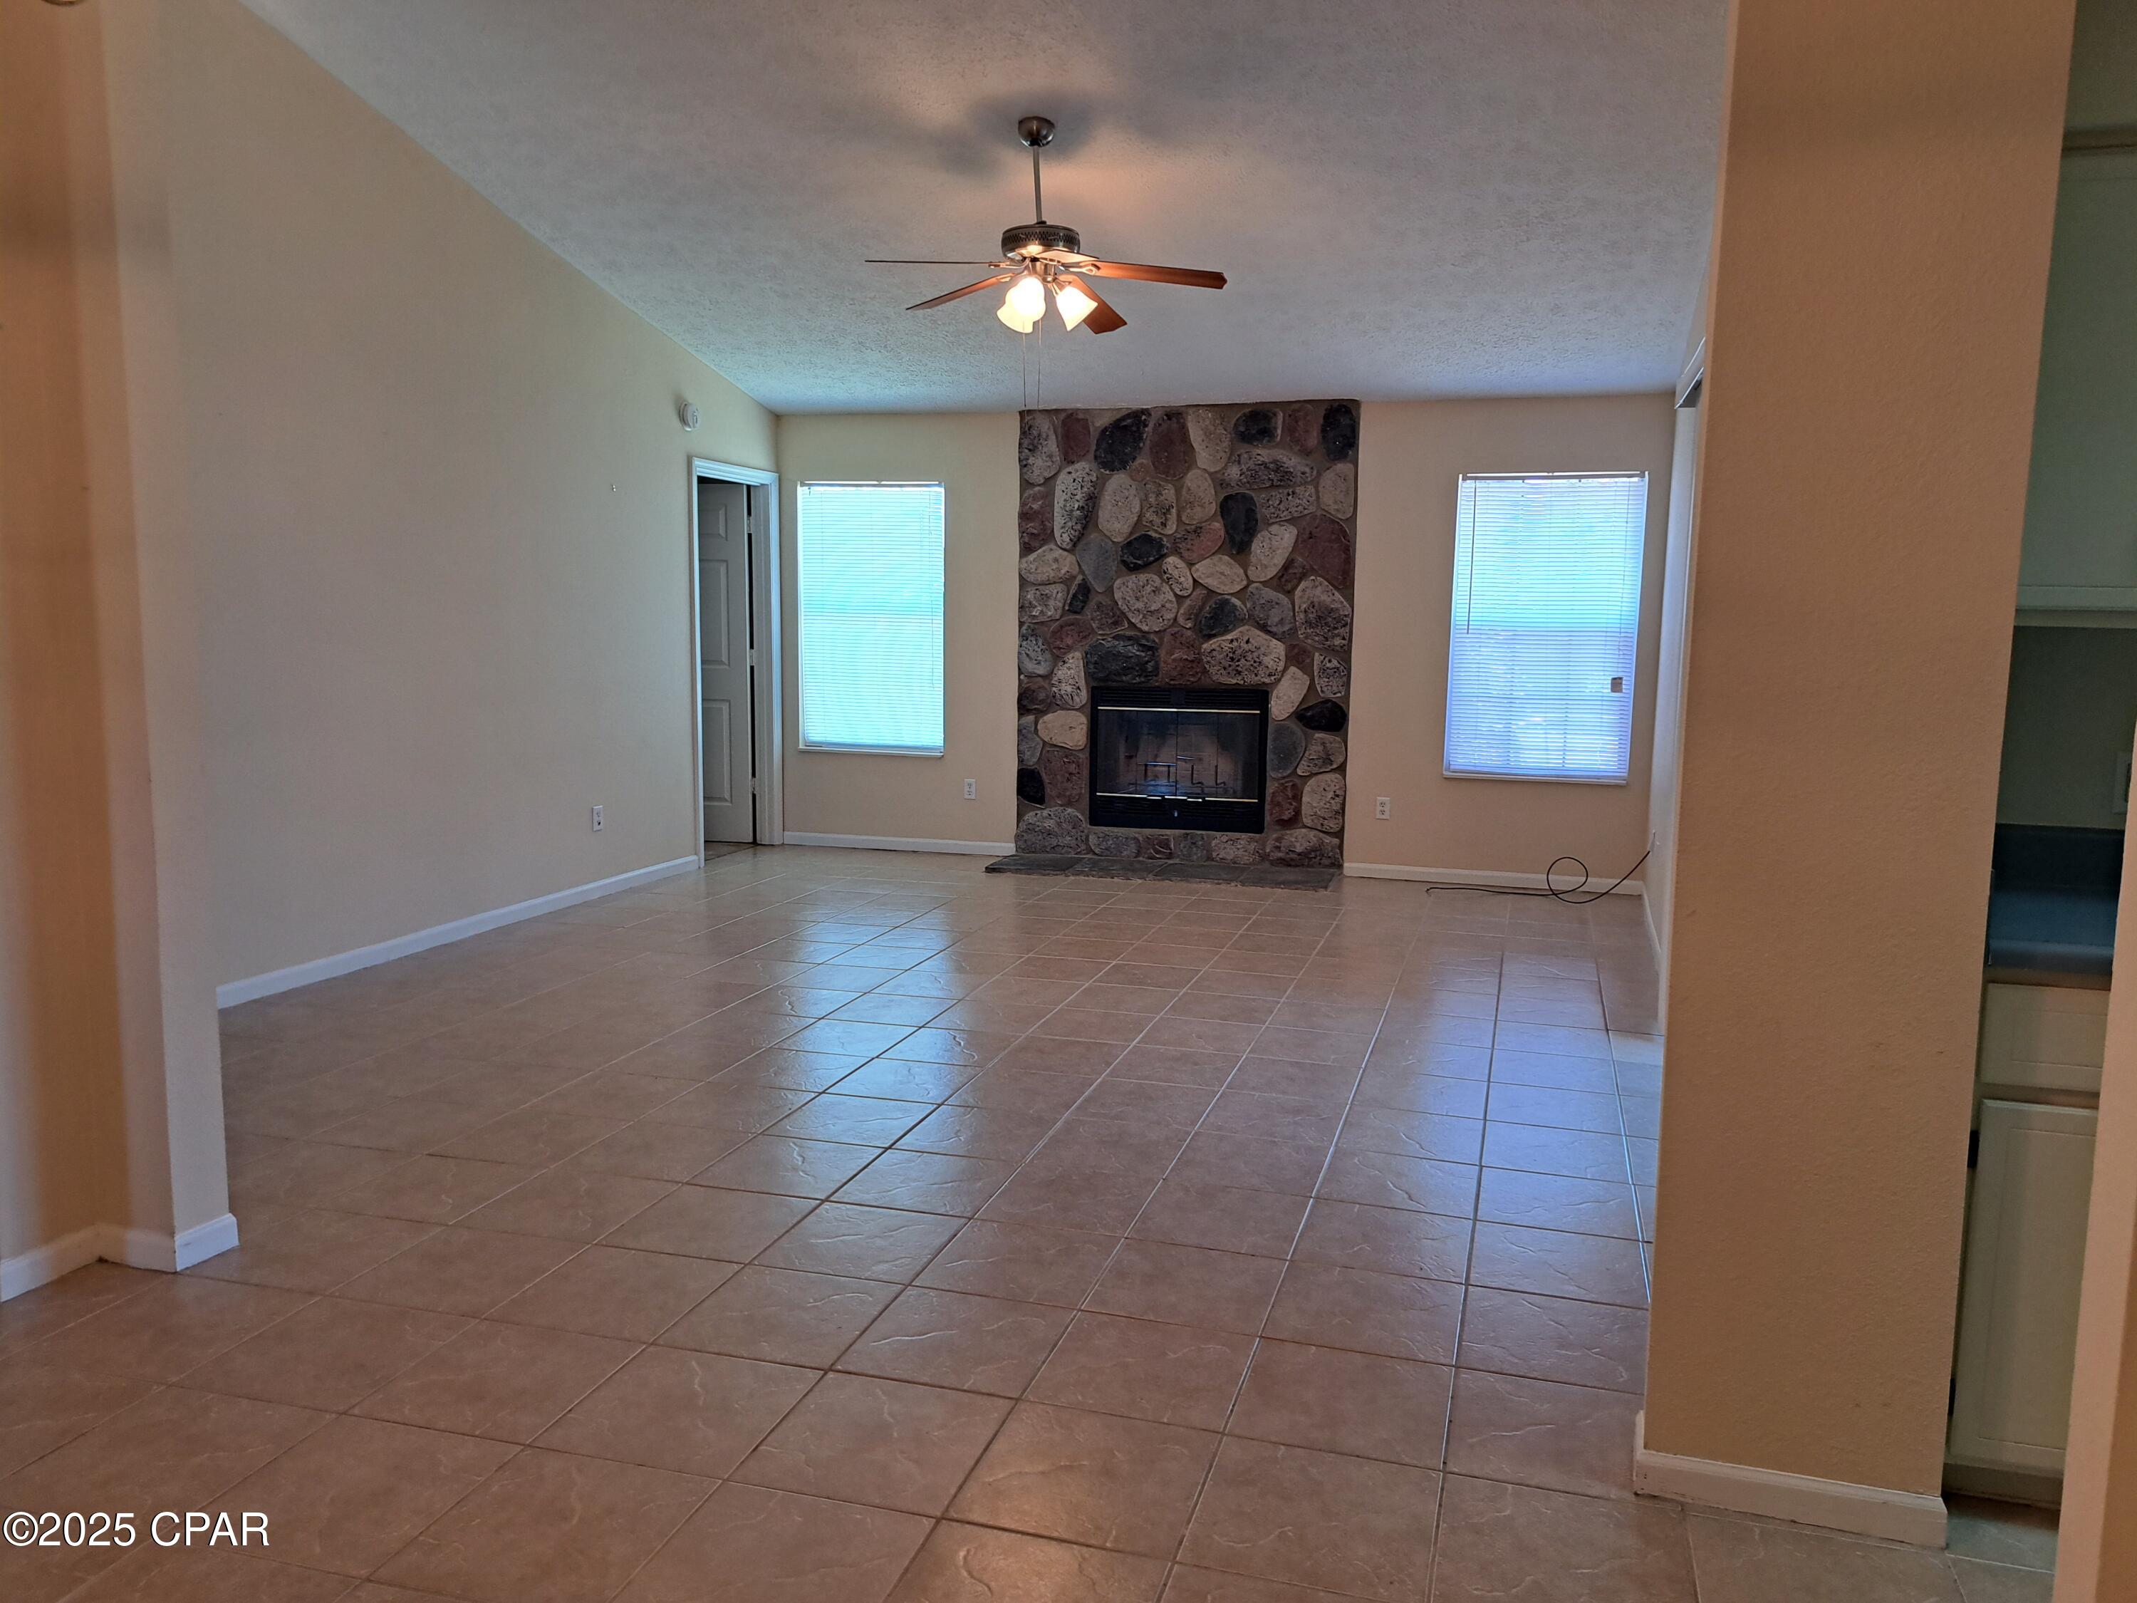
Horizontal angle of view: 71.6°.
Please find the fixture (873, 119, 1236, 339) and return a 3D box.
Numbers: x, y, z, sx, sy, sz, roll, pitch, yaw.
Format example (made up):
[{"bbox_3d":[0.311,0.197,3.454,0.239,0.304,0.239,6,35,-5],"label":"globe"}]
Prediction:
[{"bbox_3d":[-0.076,-2.016,5.216,1.280,0.740,1.270,3,7,17],"label":"fixture"}]

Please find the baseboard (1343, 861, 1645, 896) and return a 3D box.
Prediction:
[{"bbox_3d":[2.131,0.396,7.487,1.440,0.072,0.016,3,7,17],"label":"baseboard"}]

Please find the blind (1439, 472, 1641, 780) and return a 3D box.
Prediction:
[{"bbox_3d":[2.341,-0.849,7.308,0.860,1.490,0.050,3,7,17],"label":"blind"}]

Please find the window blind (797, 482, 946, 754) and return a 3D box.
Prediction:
[{"bbox_3d":[-1.115,-1.024,8.366,0.880,1.500,0.050,3,7,17],"label":"window blind"}]

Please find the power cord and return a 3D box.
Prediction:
[{"bbox_3d":[2.256,0.336,7.167,1.020,0.260,0.330,3,7,17],"label":"power cord"}]

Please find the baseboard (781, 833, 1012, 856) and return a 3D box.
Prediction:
[{"bbox_3d":[-0.987,0.251,8.443,1.430,0.072,0.016,3,7,17],"label":"baseboard"}]

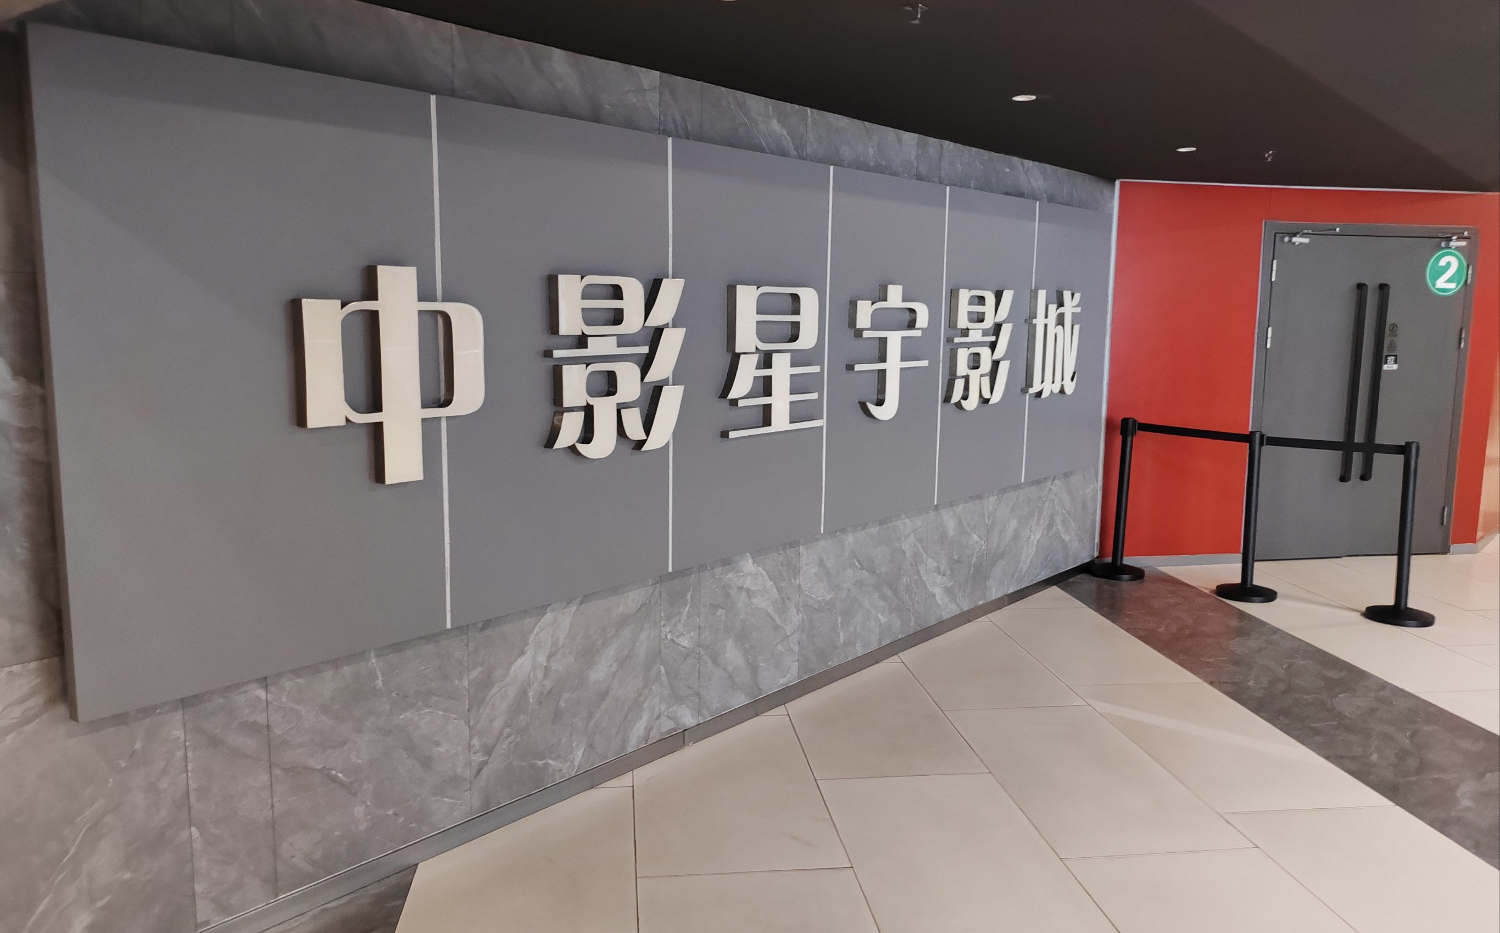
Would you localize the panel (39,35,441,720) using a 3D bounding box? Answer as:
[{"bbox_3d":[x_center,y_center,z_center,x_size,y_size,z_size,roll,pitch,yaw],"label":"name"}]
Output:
[{"bbox_3d":[-1.129,-0.207,2.744,0.040,1.408,0.947,7,10,38],"label":"panel"}]

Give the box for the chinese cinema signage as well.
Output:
[{"bbox_3d":[0.345,-0.432,4.521,0.045,0.548,4.526,7,10,38],"label":"chinese cinema signage"}]

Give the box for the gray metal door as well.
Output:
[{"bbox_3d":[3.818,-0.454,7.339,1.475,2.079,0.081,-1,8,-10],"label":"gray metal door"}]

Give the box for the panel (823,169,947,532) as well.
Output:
[{"bbox_3d":[0.558,-0.481,4.855,0.040,1.408,0.891,7,10,38],"label":"panel"}]

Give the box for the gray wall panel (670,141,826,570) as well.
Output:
[{"bbox_3d":[0.004,-0.391,4.162,0.040,1.408,0.893,7,10,38],"label":"gray wall panel"}]

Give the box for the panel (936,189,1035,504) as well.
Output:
[{"bbox_3d":[1.117,-0.572,5.554,0.040,1.408,0.908,7,10,38],"label":"panel"}]

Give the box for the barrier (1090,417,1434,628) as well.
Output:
[{"bbox_3d":[2.761,0.254,6.394,1.803,0.911,0.358,7,10,36],"label":"barrier"}]

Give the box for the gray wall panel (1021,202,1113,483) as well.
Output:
[{"bbox_3d":[1.703,-0.667,6.287,0.040,1.408,0.977,7,10,38],"label":"gray wall panel"}]

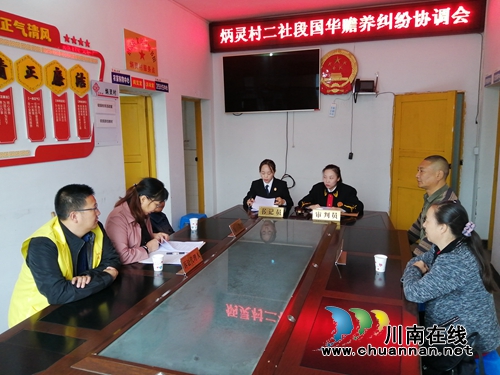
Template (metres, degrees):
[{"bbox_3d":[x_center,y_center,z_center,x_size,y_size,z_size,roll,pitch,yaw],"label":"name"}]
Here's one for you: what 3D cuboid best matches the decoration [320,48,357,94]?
[{"bbox_3d":[1.207,-1.577,5.125,0.530,0.600,0.070,2,10,18],"label":"decoration"}]

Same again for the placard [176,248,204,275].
[{"bbox_3d":[-0.354,0.436,2.237,0.055,0.083,0.242,2,10,19],"label":"placard"}]

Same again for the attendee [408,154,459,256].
[{"bbox_3d":[1.196,0.452,2.684,0.640,1.350,0.500,0,9,7],"label":"attendee"}]

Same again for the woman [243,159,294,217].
[{"bbox_3d":[0.196,0.312,4.053,0.550,1.230,0.660,2,10,19],"label":"woman"}]

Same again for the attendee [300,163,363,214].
[{"bbox_3d":[0.805,0.357,3.830,0.640,1.190,0.680,2,10,19],"label":"attendee"}]

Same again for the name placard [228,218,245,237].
[{"bbox_3d":[-0.100,0.318,2.945,0.055,0.083,0.242,2,10,19],"label":"name placard"}]

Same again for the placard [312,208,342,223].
[{"bbox_3d":[0.673,0.244,3.268,0.240,0.093,0.055,2,10,19],"label":"placard"}]

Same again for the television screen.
[{"bbox_3d":[0.303,-1.517,5.453,1.460,0.835,0.070,2,10,18],"label":"television screen"}]

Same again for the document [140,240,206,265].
[{"bbox_3d":[-0.504,0.414,2.523,0.280,0.035,0.440,2,10,19],"label":"document"}]

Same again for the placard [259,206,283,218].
[{"bbox_3d":[0.204,0.225,3.457,0.240,0.090,0.055,2,10,19],"label":"placard"}]

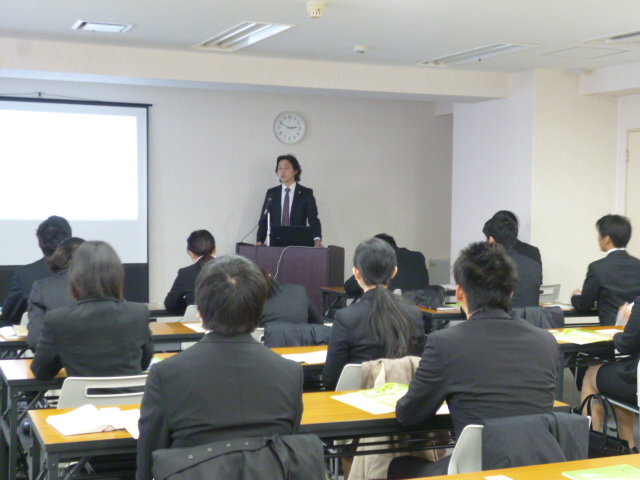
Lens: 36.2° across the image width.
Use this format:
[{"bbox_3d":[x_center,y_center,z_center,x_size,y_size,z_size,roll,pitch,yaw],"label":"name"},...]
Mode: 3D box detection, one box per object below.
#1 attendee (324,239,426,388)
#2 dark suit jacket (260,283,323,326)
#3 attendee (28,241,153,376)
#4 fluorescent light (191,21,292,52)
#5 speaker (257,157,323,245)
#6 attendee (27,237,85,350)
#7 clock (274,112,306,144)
[{"bbox_3d":[0.220,0.605,4.122,0.470,1.240,0.700,0,3,-22],"label":"attendee"},{"bbox_3d":[-0.219,0.459,4.962,0.460,0.510,0.420,0,3,-22],"label":"dark suit jacket"},{"bbox_3d":[-0.878,0.609,3.675,0.440,1.240,0.700,0,3,-20],"label":"attendee"},{"bbox_3d":[-0.556,-1.418,6.744,0.330,0.090,1.290,0,3,-22],"label":"fluorescent light"},{"bbox_3d":[-0.248,0.176,7.972,0.530,1.720,0.360,1,3,-4],"label":"speaker"},{"bbox_3d":[-1.161,0.581,4.596,0.450,1.200,0.700,0,3,-14],"label":"attendee"},{"bbox_3d":[-0.250,-0.942,8.301,0.275,0.275,0.045,0,3,-22],"label":"clock"}]

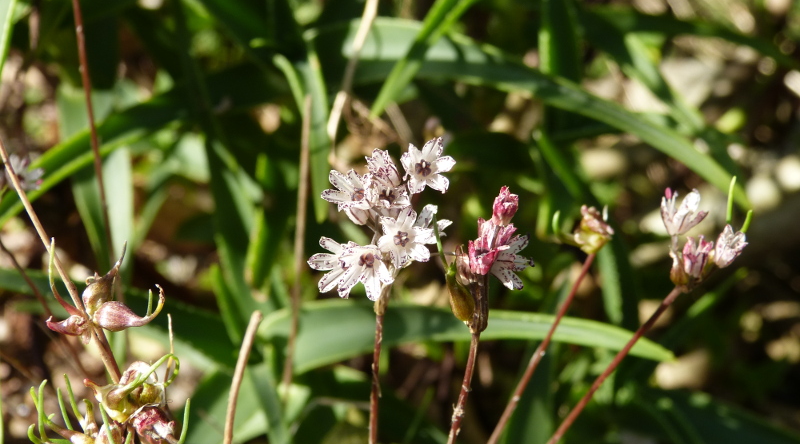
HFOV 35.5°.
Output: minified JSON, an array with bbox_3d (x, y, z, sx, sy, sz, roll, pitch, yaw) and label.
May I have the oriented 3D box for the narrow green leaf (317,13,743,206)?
[{"bbox_3d":[0.052,-0.049,0.506,0.190,0.034,0.040,22,6,16],"label":"narrow green leaf"}]

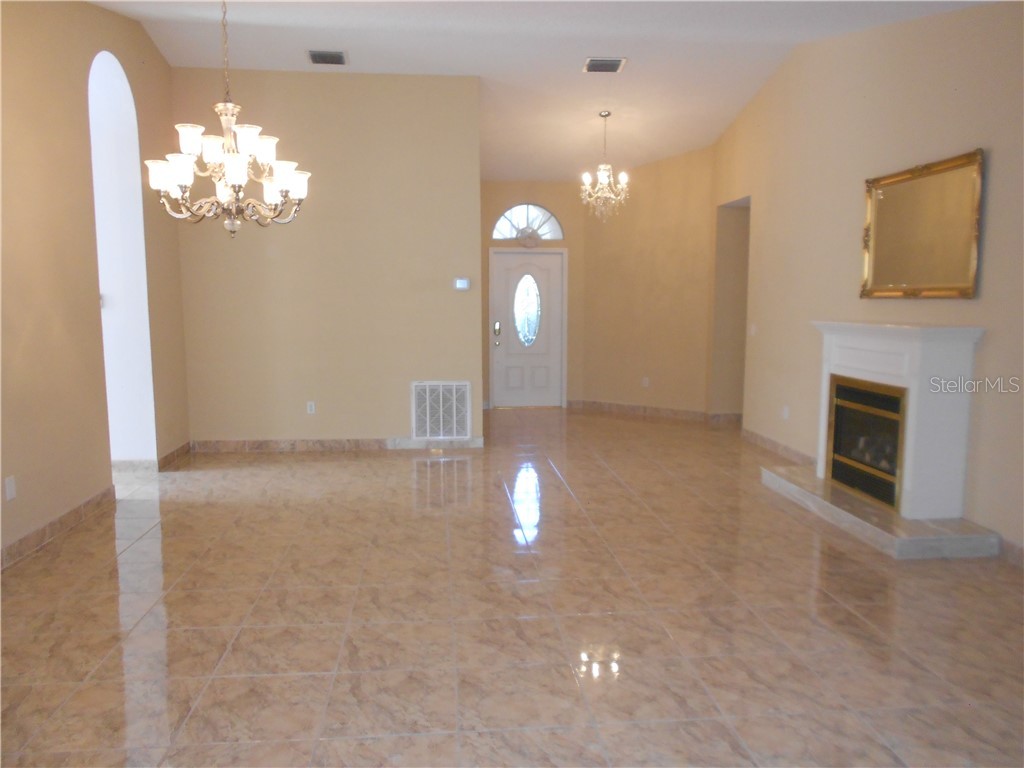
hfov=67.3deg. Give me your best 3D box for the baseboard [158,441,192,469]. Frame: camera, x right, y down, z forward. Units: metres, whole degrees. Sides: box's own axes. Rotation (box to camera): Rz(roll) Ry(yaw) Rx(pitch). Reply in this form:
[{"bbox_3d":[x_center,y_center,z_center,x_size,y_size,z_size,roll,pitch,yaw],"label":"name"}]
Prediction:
[{"bbox_3d":[-2.974,0.638,6.791,0.020,0.101,0.799,-1,7,-5],"label":"baseboard"}]

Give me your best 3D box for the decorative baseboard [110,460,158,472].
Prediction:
[{"bbox_3d":[-3.138,0.688,6.361,0.400,0.101,0.020,-1,7,-5],"label":"decorative baseboard"}]

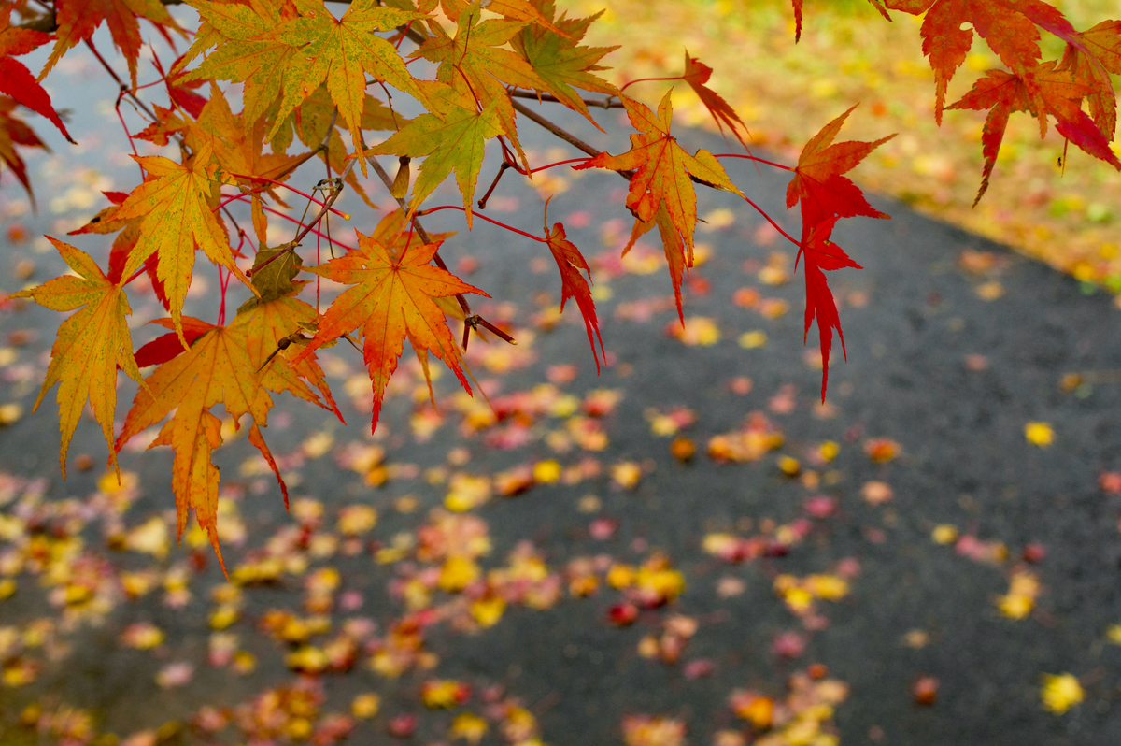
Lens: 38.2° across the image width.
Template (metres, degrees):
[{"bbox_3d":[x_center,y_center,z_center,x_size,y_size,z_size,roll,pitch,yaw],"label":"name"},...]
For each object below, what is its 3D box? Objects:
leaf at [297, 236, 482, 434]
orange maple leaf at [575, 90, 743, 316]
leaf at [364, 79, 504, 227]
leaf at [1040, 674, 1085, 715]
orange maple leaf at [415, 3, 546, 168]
[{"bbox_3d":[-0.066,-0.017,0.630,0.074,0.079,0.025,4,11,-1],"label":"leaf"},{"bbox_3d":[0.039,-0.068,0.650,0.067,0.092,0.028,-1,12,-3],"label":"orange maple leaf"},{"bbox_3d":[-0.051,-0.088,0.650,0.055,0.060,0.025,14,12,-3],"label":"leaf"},{"bbox_3d":[0.729,0.466,2.350,0.062,0.015,0.066,0,29,0],"label":"leaf"},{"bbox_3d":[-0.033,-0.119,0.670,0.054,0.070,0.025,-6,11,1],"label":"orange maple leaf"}]

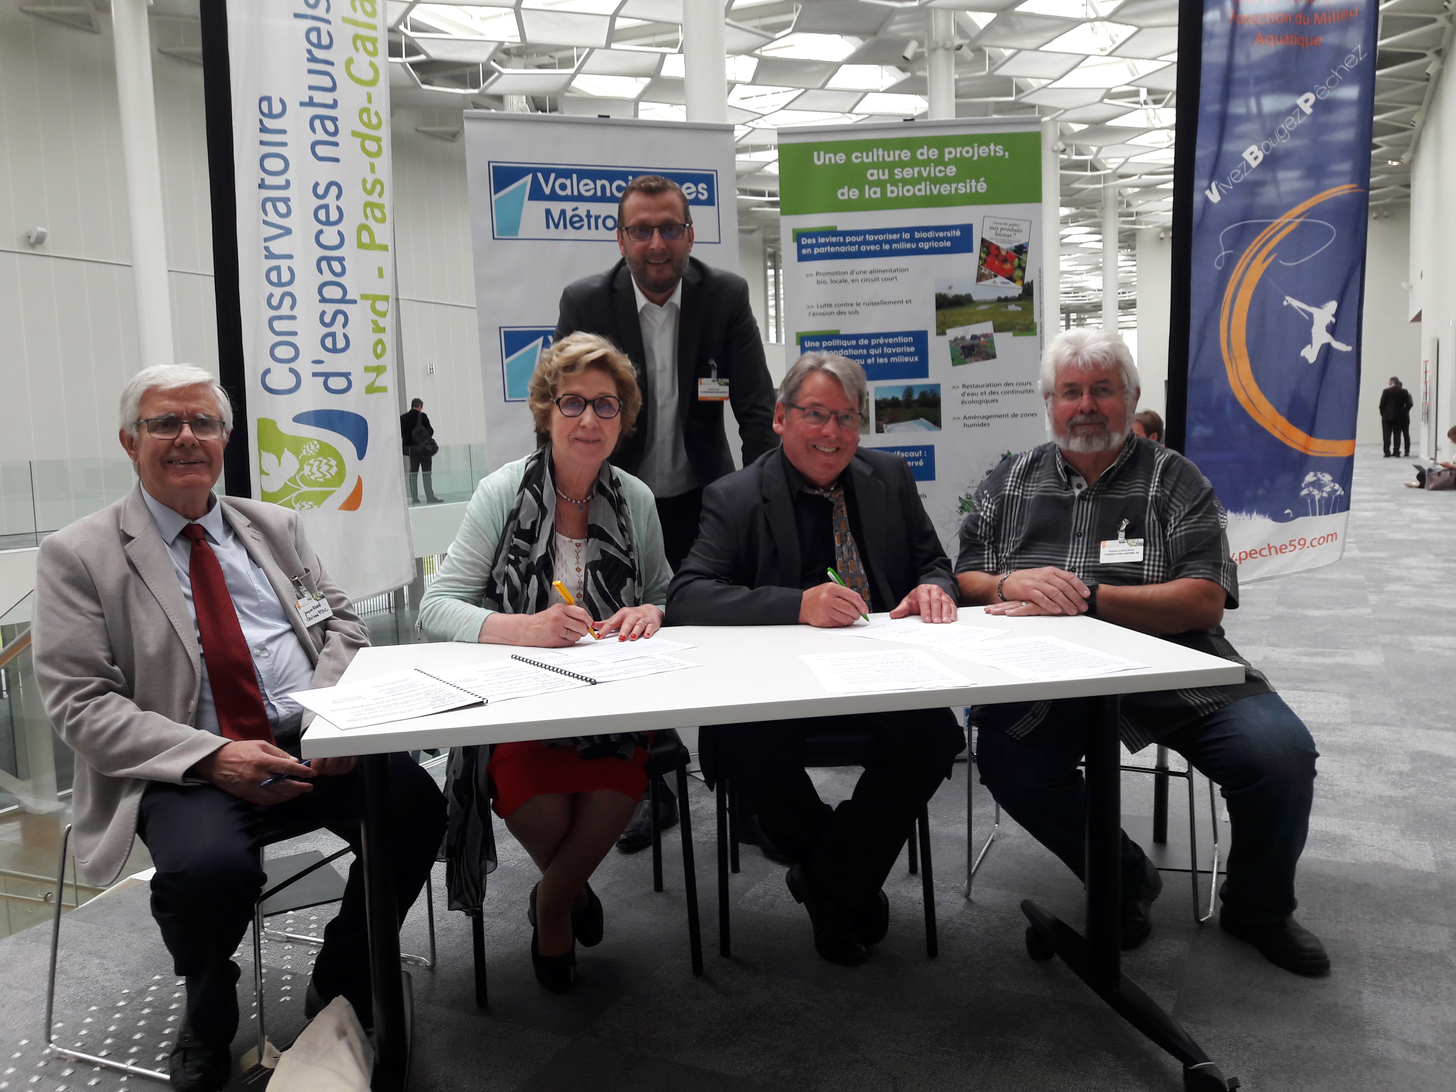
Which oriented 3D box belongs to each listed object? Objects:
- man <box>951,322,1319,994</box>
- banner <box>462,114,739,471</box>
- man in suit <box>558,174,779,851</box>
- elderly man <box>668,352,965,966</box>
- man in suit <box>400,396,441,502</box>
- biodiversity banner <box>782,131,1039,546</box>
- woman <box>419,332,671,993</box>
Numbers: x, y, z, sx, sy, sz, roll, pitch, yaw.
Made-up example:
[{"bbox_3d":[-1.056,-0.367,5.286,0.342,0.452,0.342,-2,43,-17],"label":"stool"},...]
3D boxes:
[{"bbox_3d":[0.847,0.186,2.604,0.720,1.320,0.780,-1,6,14],"label":"man"},{"bbox_3d":[-0.345,-0.282,3.760,0.850,2.100,0.200,-4,6,-18],"label":"banner"},{"bbox_3d":[-0.156,-0.016,2.953,0.540,1.720,0.700,-2,6,-3],"label":"man in suit"},{"bbox_3d":[0.173,0.243,2.467,0.570,1.280,0.700,-2,6,-3],"label":"elderly man"},{"bbox_3d":[-5.317,-1.606,20.223,0.550,1.770,0.420,1,6,27],"label":"man in suit"},{"bbox_3d":[0.615,-0.306,3.831,0.840,2.070,0.200,-2,6,2],"label":"biodiversity banner"},{"bbox_3d":[-0.372,0.241,2.415,0.520,1.330,0.700,-3,6,-9],"label":"woman"}]

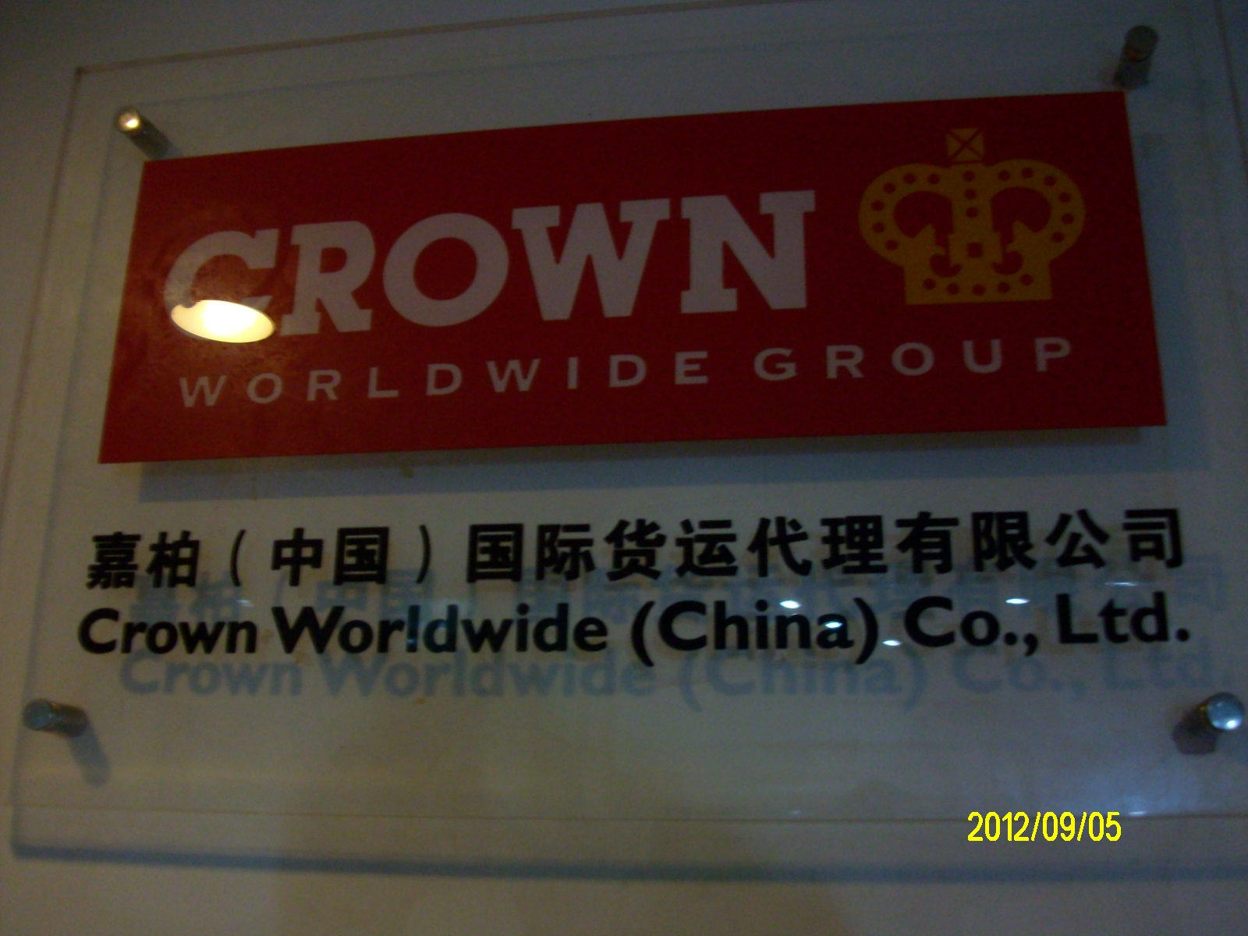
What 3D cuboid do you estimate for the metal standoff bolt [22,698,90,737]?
[{"bbox_3d":[-0.398,0.176,0.859,0.020,0.020,0.045,-2,-17,8],"label":"metal standoff bolt"}]

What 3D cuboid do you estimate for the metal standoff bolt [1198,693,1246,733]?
[{"bbox_3d":[0.362,0.152,0.753,0.020,0.020,0.045,-2,-17,8],"label":"metal standoff bolt"}]

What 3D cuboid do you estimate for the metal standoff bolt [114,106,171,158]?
[{"bbox_3d":[-0.392,-0.273,0.997,0.020,0.020,0.045,-2,-17,8],"label":"metal standoff bolt"}]

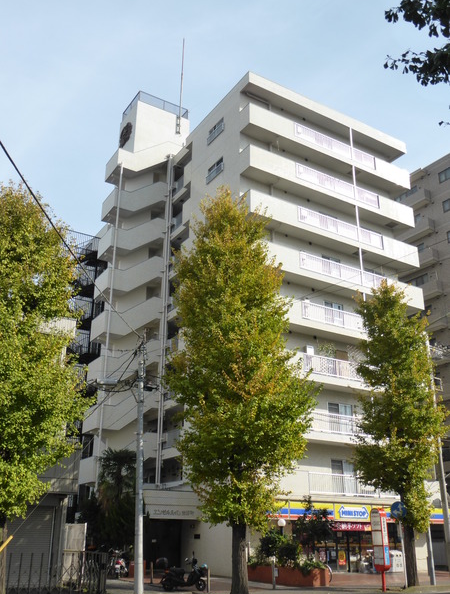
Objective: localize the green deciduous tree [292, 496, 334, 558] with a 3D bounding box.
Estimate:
[{"bbox_3d":[3.441,8.965,22.914,1.650,2.364,1.600,13,-24,-30],"label":"green deciduous tree"}]

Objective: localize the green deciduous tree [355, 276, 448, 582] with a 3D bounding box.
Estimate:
[{"bbox_3d":[6.816,4.791,23.213,3.700,11.900,3.700,13,-24,-30],"label":"green deciduous tree"}]

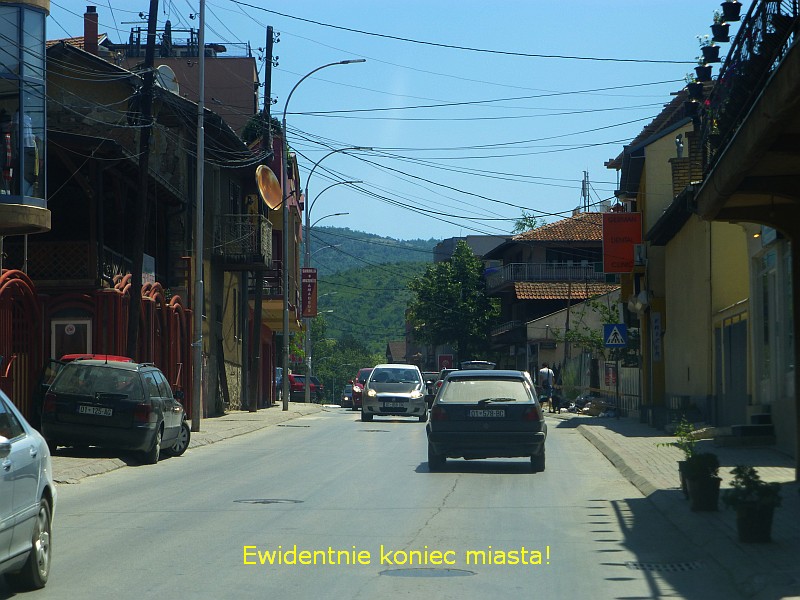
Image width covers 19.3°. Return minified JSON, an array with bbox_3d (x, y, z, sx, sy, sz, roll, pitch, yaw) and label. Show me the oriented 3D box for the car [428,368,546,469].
[{"bbox_3d":[1.270,1.740,34.250,1.680,1.415,4.000,0,-2,2],"label":"car"}]

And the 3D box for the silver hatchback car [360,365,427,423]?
[{"bbox_3d":[-0.117,2.500,63.780,1.690,1.490,4.030,0,-2,1],"label":"silver hatchback car"}]

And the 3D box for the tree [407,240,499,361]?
[{"bbox_3d":[2.450,0.890,110.000,4.300,7.300,4.300,0,-2,0],"label":"tree"}]

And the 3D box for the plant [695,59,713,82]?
[{"bbox_3d":[3.140,-2.376,24.400,0.186,0.250,0.186,0,-2,0],"label":"plant"}]

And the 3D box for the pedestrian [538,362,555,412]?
[{"bbox_3d":[4.717,2.821,76.000,0.550,1.610,0.420,0,-2,0],"label":"pedestrian"}]

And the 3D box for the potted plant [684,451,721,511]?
[{"bbox_3d":[2.957,1.766,23.000,0.350,0.580,0.350,0,-2,0],"label":"potted plant"}]

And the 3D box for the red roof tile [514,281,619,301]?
[{"bbox_3d":[8.292,-0.453,116.000,5.500,0.950,1.500,0,-1,-2],"label":"red roof tile"}]

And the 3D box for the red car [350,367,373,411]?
[{"bbox_3d":[-0.720,2.970,79.500,1.700,1.470,4.000,0,-2,-1],"label":"red car"}]

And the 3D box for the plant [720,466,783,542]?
[{"bbox_3d":[2.781,1.614,18.600,0.460,0.600,0.460,0,-2,0],"label":"plant"}]

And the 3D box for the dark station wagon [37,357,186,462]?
[{"bbox_3d":[-4.410,1.737,37.422,1.750,1.480,4.670,4,0,3],"label":"dark station wagon"}]

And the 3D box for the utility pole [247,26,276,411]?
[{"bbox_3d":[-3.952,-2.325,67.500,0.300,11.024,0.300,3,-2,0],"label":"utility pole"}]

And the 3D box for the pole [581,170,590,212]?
[{"bbox_3d":[11.800,-6.740,150.000,0.600,3.000,0.500,0,-2,0],"label":"pole"}]

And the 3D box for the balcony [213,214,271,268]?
[{"bbox_3d":[-4.200,-1.510,63.000,1.320,1.250,4.200,0,-2,1],"label":"balcony"}]

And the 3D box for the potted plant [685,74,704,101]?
[{"bbox_3d":[3.129,-2.264,25.000,0.210,0.290,0.210,0,-2,0],"label":"potted plant"}]

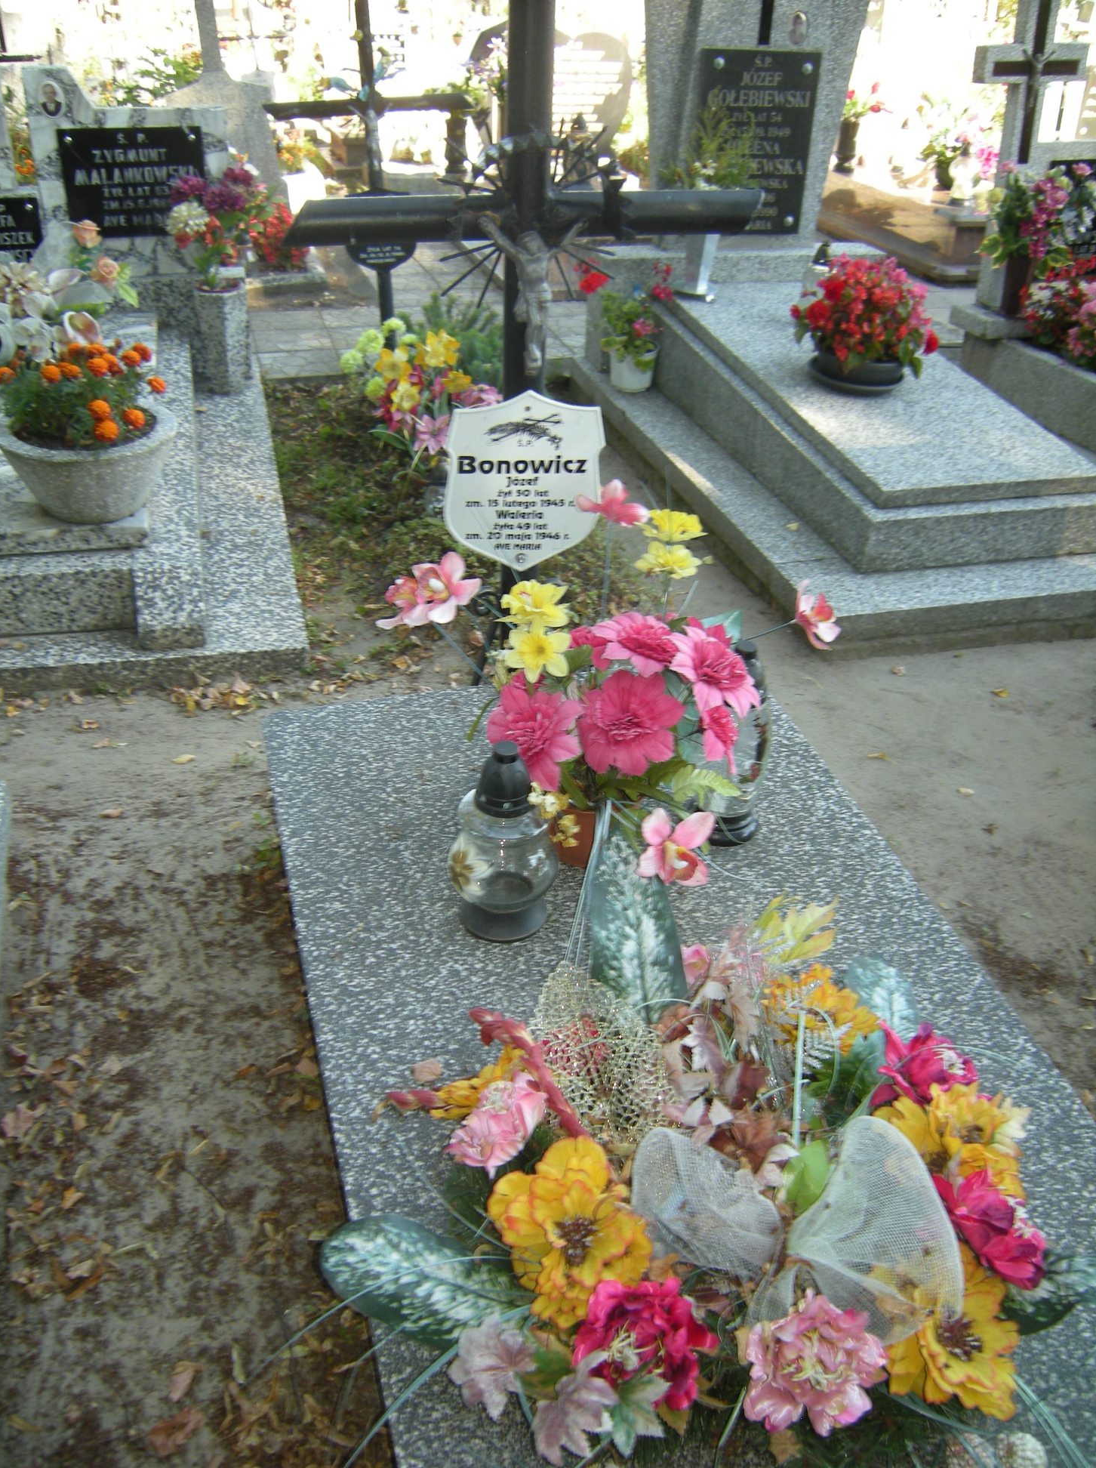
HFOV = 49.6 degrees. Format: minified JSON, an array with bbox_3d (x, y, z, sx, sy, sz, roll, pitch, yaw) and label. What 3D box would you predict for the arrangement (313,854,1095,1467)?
[{"bbox_3d":[0.111,0.386,1.232,0.670,0.240,0.630,-7,34,-15],"label":"arrangement"}]

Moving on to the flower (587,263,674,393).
[{"bbox_3d":[0.264,-1.297,3.784,0.270,0.370,0.250,2,33,-1],"label":"flower"}]

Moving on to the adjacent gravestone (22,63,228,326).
[{"bbox_3d":[-1.441,-1.850,4.114,0.670,0.840,0.180,-7,34,-15],"label":"adjacent gravestone"}]

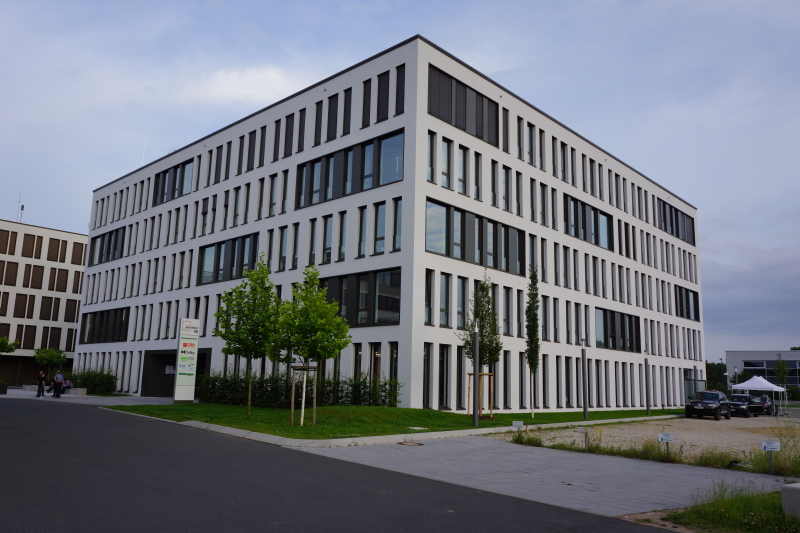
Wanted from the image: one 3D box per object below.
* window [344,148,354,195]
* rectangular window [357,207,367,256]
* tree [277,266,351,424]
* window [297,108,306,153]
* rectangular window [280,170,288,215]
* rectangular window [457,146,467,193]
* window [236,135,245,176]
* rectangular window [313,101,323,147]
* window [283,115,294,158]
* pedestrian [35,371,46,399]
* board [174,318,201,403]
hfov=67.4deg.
[{"bbox_3d":[-2.799,-5.177,32.964,0.729,2.770,0.200,-9,-15,42],"label":"window"},{"bbox_3d":[-1.950,-1.772,31.534,0.644,2.698,0.200,-8,-14,42],"label":"rectangular window"},{"bbox_3d":[-3.078,2.739,21.097,2.600,5.574,2.600,1,-11,0],"label":"tree"},{"bbox_3d":[-5.926,-8.268,36.673,0.616,2.712,0.200,-8,-14,42],"label":"window"},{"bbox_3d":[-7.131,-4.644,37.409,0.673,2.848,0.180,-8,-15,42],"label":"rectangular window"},{"bbox_3d":[3.407,-5.117,32.402,0.200,2.595,0.931,-9,-15,44],"label":"rectangular window"},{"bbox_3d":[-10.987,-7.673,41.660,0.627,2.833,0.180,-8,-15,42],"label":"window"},{"bbox_3d":[-4.785,-8.423,35.643,0.646,2.704,0.200,-8,-14,42],"label":"rectangular window"},{"bbox_3d":[-6.871,-8.113,37.398,0.913,2.770,0.200,-9,-15,42],"label":"window"},{"bbox_3d":[-24.419,8.064,40.950,0.450,1.760,0.520,4,-11,-14],"label":"pedestrian"},{"bbox_3d":[-12.803,5.708,36.175,1.130,4.950,0.270,9,-13,-36],"label":"board"}]

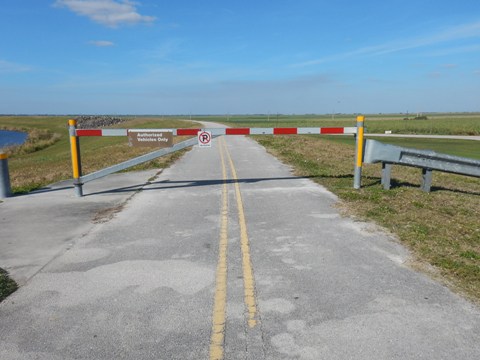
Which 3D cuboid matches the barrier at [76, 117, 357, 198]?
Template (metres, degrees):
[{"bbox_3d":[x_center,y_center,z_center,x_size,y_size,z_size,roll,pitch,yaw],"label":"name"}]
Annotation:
[{"bbox_3d":[-0.342,-0.442,6.292,5.502,1.430,0.220,-1,11,-4],"label":"barrier"}]

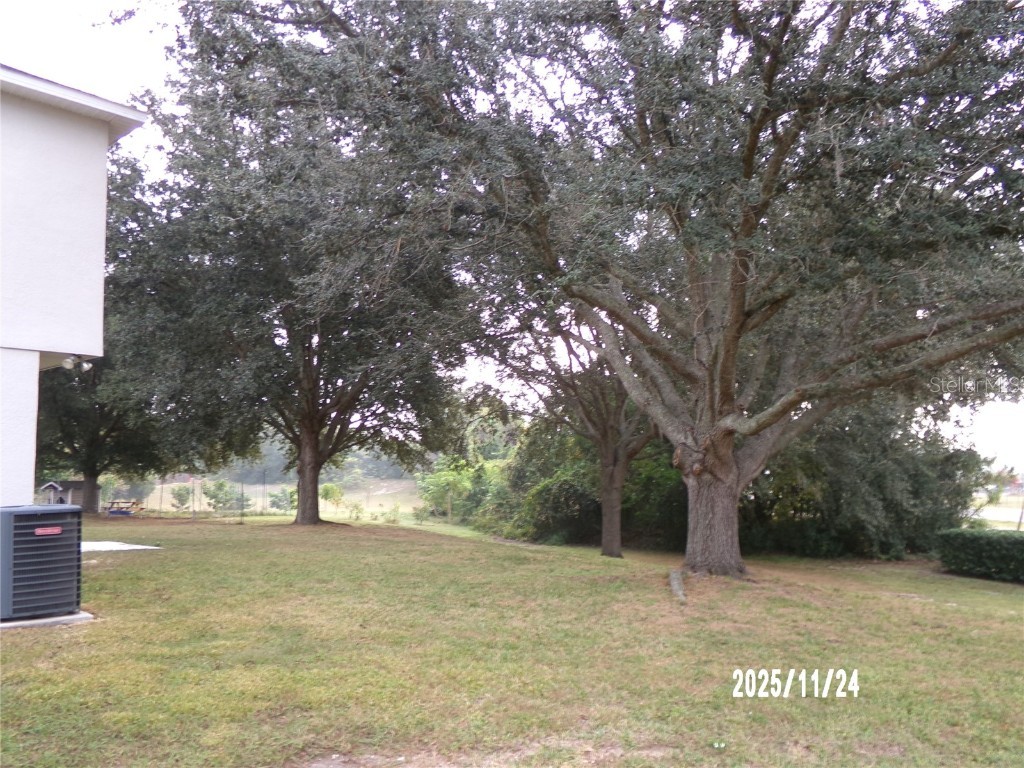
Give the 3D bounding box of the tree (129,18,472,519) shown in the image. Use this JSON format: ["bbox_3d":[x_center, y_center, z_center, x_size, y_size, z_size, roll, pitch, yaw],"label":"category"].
[{"bbox_3d":[-4.950,-2.900,19.700,8.600,12.400,8.300,0,-5,0],"label":"tree"}]

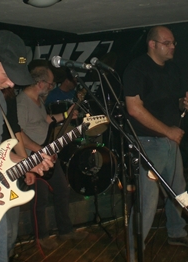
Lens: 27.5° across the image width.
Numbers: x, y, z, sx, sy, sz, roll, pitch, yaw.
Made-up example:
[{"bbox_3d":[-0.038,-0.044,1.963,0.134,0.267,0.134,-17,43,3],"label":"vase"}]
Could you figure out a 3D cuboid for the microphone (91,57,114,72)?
[{"bbox_3d":[0.047,-0.420,2.460,0.172,0.051,0.051,24,1,-15],"label":"microphone"}]

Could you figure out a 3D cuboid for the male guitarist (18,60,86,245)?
[{"bbox_3d":[-0.359,0.219,3.343,0.480,1.592,0.520,2,8,30],"label":"male guitarist"}]

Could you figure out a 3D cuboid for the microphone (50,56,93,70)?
[{"bbox_3d":[-0.109,-0.310,1.770,0.178,0.051,0.051,8,8,7],"label":"microphone"}]

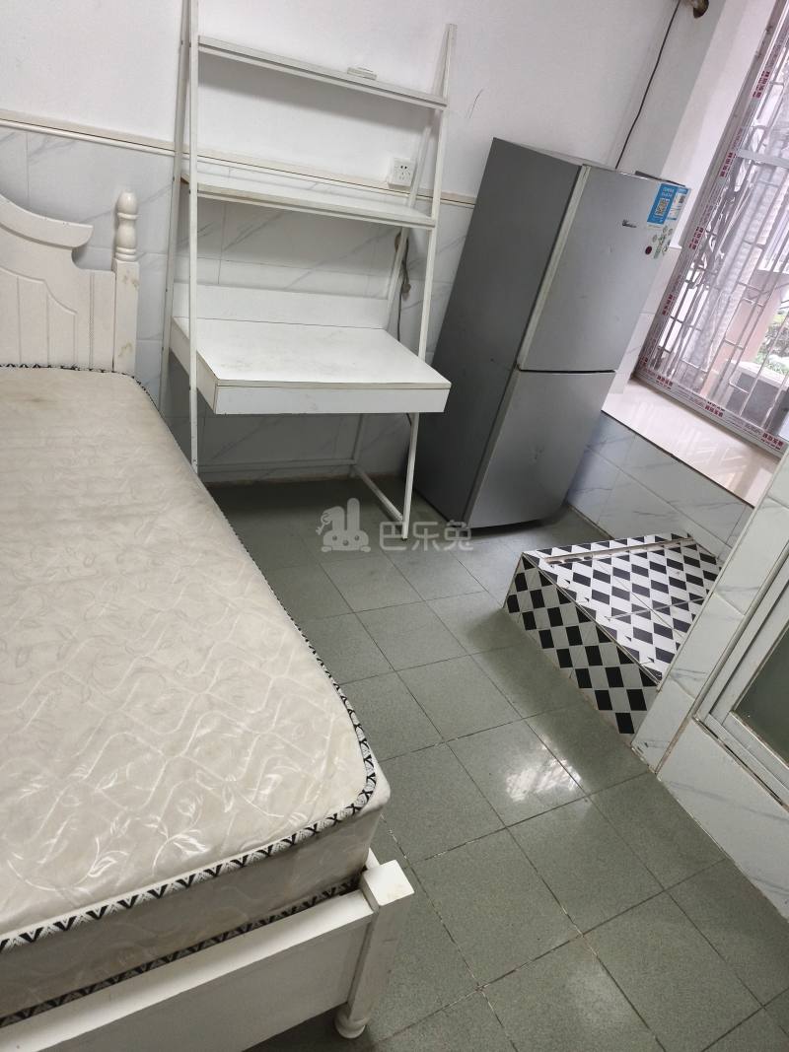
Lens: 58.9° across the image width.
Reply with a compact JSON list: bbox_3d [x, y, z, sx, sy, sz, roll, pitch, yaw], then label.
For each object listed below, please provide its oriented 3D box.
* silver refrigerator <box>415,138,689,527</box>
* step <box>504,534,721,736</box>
[{"bbox_3d":[0.593,-0.754,3.059,0.581,1.508,0.541,-8,37,-35],"label":"silver refrigerator"},{"bbox_3d":[1.001,0.354,2.634,0.923,0.252,0.690,-6,36,-31],"label":"step"}]

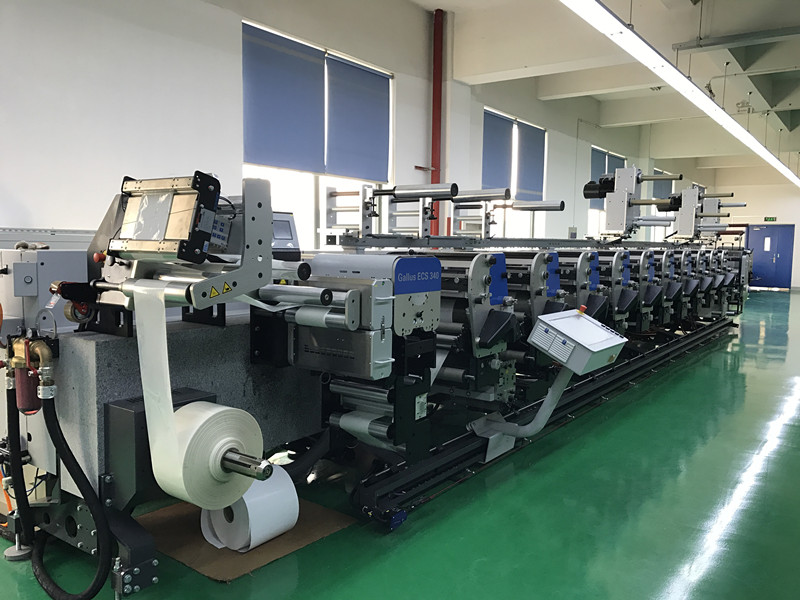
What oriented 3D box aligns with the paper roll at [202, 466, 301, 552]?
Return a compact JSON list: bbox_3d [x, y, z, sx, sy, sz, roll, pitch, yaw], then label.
[{"bbox_3d":[-0.647,0.913,2.852,0.331,0.305,0.253,6,7,42],"label":"paper roll"}]

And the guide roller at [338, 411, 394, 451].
[{"bbox_3d":[-0.166,0.580,2.967,0.355,0.070,0.070,5,6,36],"label":"guide roller"}]

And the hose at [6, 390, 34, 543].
[{"bbox_3d":[-1.445,0.633,2.461,0.090,0.600,0.070,-2,6,-31],"label":"hose"}]

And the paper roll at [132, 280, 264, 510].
[{"bbox_3d":[-0.784,0.367,2.576,0.193,0.915,0.460,5,6,36],"label":"paper roll"}]

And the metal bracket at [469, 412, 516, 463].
[{"bbox_3d":[0.575,0.846,4.040,0.149,0.220,0.386,5,6,36],"label":"metal bracket"}]

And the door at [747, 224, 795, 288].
[{"bbox_3d":[11.903,-1.392,20.948,1.360,2.060,0.120,5,6,36],"label":"door"}]

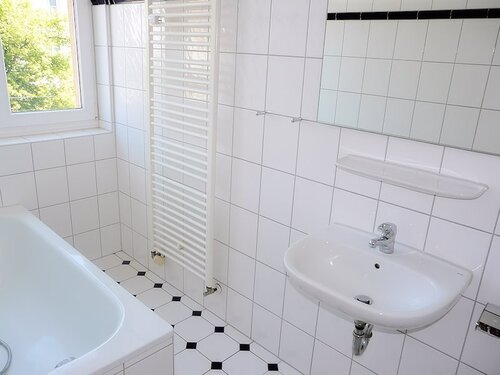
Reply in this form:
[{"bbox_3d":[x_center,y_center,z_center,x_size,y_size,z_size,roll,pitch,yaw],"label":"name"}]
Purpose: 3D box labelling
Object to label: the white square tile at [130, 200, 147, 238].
[{"bbox_3d":[-0.763,0.210,2.808,0.196,0.248,0.010,19,25,40],"label":"white square tile"}]

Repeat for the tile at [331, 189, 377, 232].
[{"bbox_3d":[0.415,0.141,1.641,0.193,0.246,0.015,19,25,40],"label":"tile"}]

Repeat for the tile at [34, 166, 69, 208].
[{"bbox_3d":[-1.261,-0.003,2.582,0.015,0.246,0.191,19,25,40],"label":"tile"}]

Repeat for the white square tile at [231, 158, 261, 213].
[{"bbox_3d":[-0.016,-0.009,2.018,0.193,0.246,0.015,19,25,40],"label":"white square tile"}]

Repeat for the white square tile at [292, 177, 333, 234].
[{"bbox_3d":[0.271,0.091,1.766,0.193,0.246,0.015,19,25,40],"label":"white square tile"}]

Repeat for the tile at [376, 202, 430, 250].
[{"bbox_3d":[0.559,0.193,1.510,0.196,0.248,0.010,19,25,40],"label":"tile"}]

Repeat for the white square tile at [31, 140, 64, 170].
[{"bbox_3d":[-1.250,-0.203,2.514,0.015,0.168,0.191,19,25,40],"label":"white square tile"}]

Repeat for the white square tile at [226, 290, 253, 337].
[{"bbox_3d":[-0.055,0.694,2.254,0.196,0.236,0.010,19,25,40],"label":"white square tile"}]

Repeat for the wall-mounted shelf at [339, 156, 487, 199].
[{"bbox_3d":[0.516,-0.044,1.379,0.508,0.032,0.138,19,25,40],"label":"wall-mounted shelf"}]

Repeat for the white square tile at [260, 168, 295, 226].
[{"bbox_3d":[0.128,0.041,1.892,0.193,0.246,0.015,19,25,40],"label":"white square tile"}]

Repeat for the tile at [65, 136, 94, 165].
[{"bbox_3d":[-1.117,-0.242,2.651,0.015,0.168,0.191,19,25,40],"label":"tile"}]

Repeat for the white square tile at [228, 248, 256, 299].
[{"bbox_3d":[-0.043,0.463,2.176,0.196,0.248,0.010,19,25,40],"label":"white square tile"}]

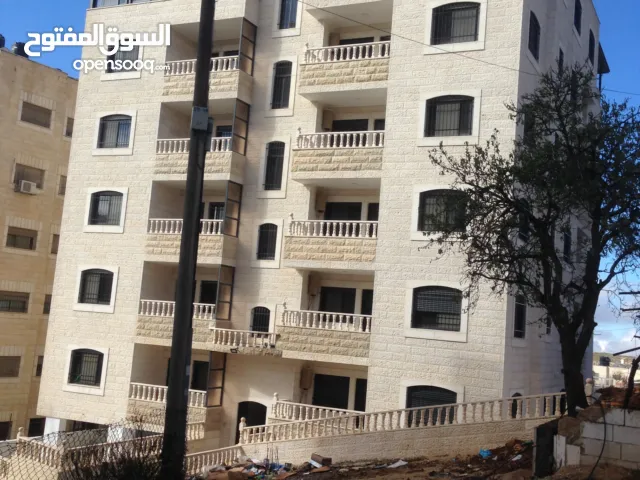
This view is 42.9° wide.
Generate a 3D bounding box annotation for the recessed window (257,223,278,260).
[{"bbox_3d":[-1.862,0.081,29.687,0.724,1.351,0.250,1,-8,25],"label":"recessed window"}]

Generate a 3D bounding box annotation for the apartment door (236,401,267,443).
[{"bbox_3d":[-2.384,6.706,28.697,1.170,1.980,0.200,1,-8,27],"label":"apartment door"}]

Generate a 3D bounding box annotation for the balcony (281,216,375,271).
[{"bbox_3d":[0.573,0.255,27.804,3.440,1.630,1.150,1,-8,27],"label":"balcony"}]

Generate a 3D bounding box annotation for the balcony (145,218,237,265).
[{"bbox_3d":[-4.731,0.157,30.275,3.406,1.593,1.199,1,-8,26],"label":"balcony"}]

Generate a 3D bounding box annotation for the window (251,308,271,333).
[{"bbox_3d":[-2.077,2.955,29.098,0.720,1.103,0.200,1,-8,26],"label":"window"}]

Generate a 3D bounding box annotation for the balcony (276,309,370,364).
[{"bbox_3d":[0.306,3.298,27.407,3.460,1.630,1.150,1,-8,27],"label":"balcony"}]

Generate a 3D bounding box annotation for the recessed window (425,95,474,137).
[{"bbox_3d":[4.169,-3.946,26.020,1.573,1.362,0.200,1,-8,26],"label":"recessed window"}]

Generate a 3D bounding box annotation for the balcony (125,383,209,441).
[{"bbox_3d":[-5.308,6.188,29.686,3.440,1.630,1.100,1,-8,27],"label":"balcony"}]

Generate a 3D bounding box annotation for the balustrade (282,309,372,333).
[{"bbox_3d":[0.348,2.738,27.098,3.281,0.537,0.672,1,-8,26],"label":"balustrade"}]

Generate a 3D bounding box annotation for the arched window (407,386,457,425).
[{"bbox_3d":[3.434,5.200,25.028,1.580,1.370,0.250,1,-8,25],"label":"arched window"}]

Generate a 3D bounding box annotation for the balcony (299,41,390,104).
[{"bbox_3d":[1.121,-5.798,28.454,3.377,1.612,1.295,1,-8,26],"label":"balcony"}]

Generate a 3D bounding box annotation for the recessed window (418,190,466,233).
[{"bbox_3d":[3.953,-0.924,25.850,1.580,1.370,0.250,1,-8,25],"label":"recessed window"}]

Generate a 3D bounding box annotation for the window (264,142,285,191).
[{"bbox_3d":[-1.623,-2.710,29.958,0.760,1.840,0.200,1,-8,27],"label":"window"}]

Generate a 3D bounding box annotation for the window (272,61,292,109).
[{"bbox_3d":[-1.344,-5.746,30.203,0.710,1.861,0.200,1,-8,26],"label":"window"}]

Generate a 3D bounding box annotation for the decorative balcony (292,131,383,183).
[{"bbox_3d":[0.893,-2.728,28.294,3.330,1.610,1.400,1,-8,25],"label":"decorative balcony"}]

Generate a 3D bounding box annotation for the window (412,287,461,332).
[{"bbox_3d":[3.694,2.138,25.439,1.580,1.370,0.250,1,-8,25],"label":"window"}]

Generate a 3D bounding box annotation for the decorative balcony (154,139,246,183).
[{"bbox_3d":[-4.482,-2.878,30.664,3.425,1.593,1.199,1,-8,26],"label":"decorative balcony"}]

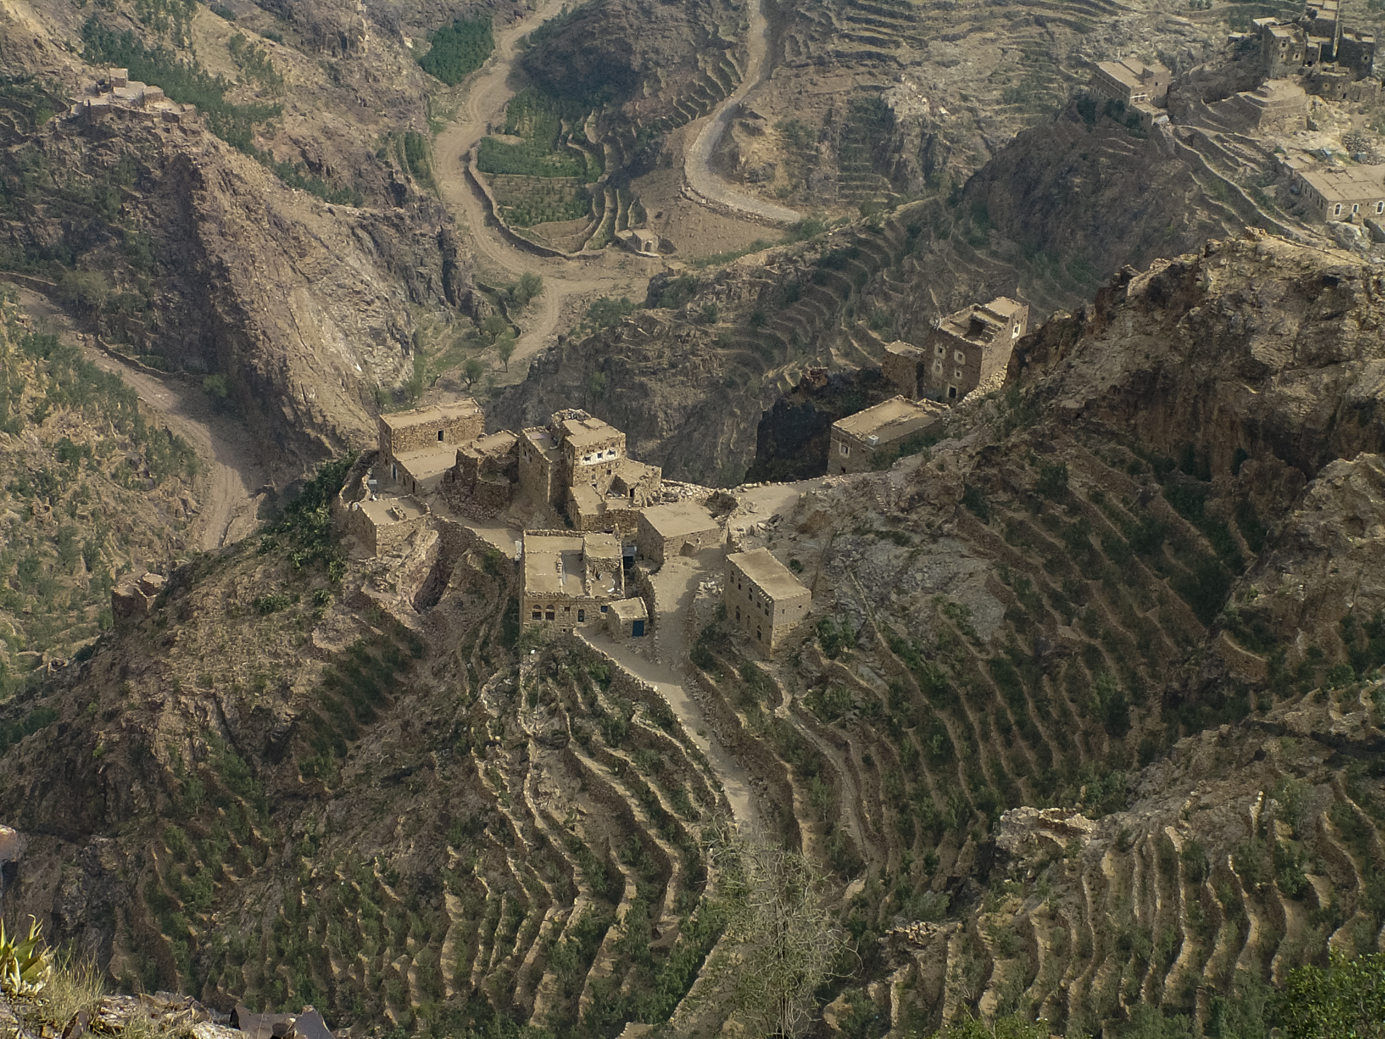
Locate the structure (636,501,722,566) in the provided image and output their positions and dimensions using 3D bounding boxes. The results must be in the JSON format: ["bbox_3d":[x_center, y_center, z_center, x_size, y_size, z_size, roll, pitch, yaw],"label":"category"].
[{"bbox_3d":[-1.330,1.240,384.190,6.640,3.200,6.290,-9,31,-21],"label":"structure"}]

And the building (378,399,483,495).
[{"bbox_3d":[-27.700,-7.520,392.910,11.310,6.200,10.280,-11,32,-23],"label":"building"}]

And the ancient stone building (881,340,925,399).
[{"bbox_3d":[26.300,-18.550,435.280,4.190,5.800,2.600,22,34,31],"label":"ancient stone building"}]

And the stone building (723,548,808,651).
[{"bbox_3d":[7.940,8.620,372.950,4.460,6.600,10.220,-12,32,-25],"label":"stone building"}]

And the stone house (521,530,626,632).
[{"bbox_3d":[-12.670,6.370,373.430,10.300,4.900,13.690,1,29,-3],"label":"stone house"}]

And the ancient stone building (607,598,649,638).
[{"bbox_3d":[-6.610,10.320,368.190,3.270,2.400,3.690,-6,30,-16],"label":"ancient stone building"}]

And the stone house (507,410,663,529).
[{"bbox_3d":[-10.770,-4.960,390.200,12.560,8.000,13.020,-9,31,-21],"label":"stone house"}]

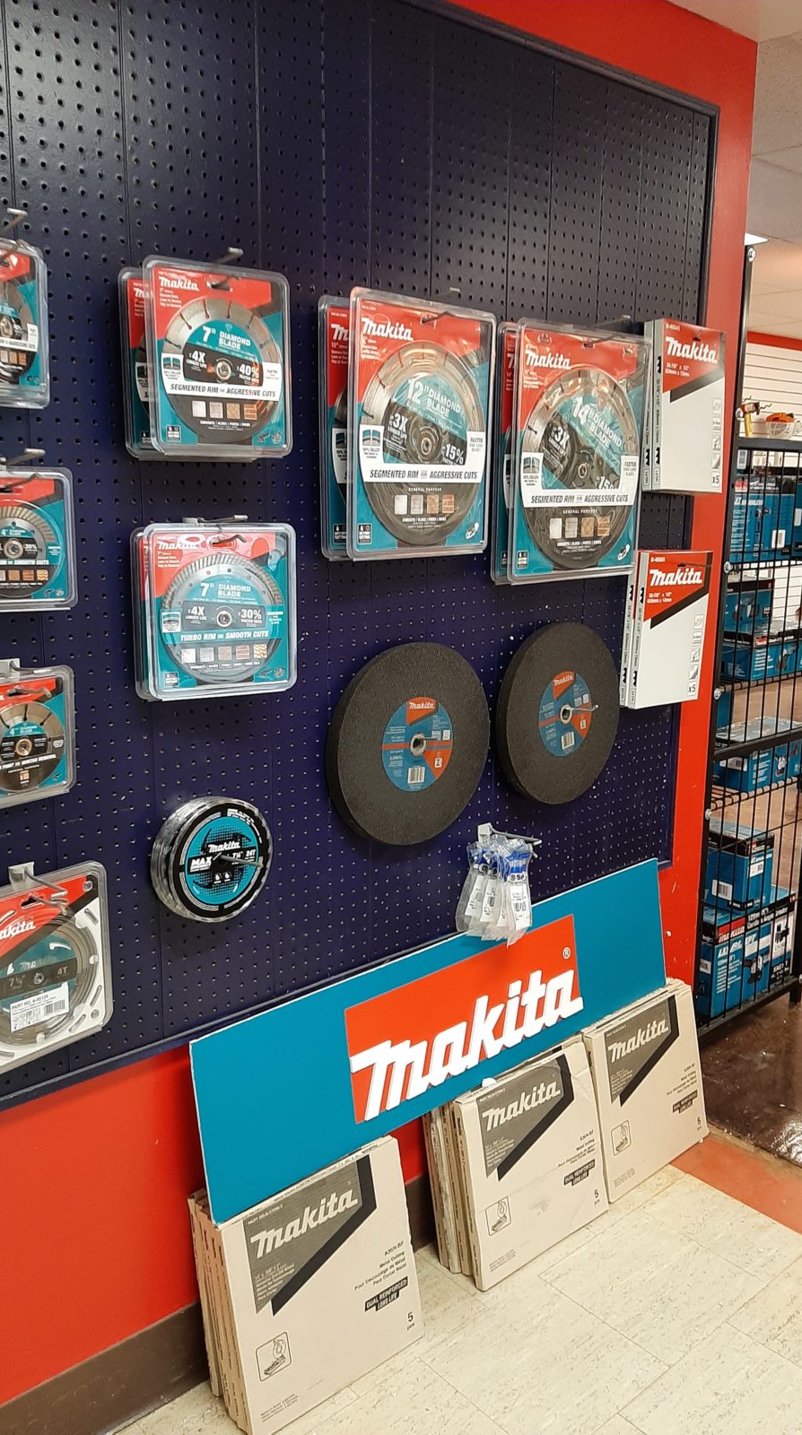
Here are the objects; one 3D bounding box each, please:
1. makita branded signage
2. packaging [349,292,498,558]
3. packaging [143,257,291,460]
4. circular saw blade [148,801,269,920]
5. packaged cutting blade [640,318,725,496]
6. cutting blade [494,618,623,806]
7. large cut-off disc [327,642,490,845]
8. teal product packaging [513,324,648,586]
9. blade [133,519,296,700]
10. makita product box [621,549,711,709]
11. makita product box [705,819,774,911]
[{"bbox_3d":[0.142,0.561,2.079,1.212,0.302,0.013,-12,9,-40],"label":"makita branded signage"},{"bbox_3d":[0.037,-0.441,1.673,0.021,0.378,0.327,12,17,41],"label":"packaging"},{"bbox_3d":[-0.236,-0.470,1.431,0.220,0.236,0.024,-13,19,-41],"label":"packaging"},{"bbox_3d":[-0.281,0.211,1.621,0.187,0.187,0.044,-12,15,-43],"label":"circular saw blade"},{"bbox_3d":[0.559,-0.605,2.129,0.205,0.315,0.047,-8,11,-40],"label":"packaged cutting blade"},{"bbox_3d":[0.311,-0.008,2.115,0.354,0.354,0.027,-11,15,-42],"label":"cutting blade"},{"bbox_3d":[0.019,0.044,1.862,0.353,0.353,0.029,-11,12,-41],"label":"large cut-off disc"},{"bbox_3d":[0.327,-0.466,1.946,0.369,0.431,0.021,-11,17,-43],"label":"teal product packaging"},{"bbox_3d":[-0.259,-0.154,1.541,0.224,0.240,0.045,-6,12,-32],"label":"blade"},{"bbox_3d":[0.557,-0.188,2.260,0.205,0.315,0.043,-8,16,-37],"label":"makita product box"},{"bbox_3d":[0.890,0.399,2.985,0.117,0.199,0.235,-9,16,-37],"label":"makita product box"}]

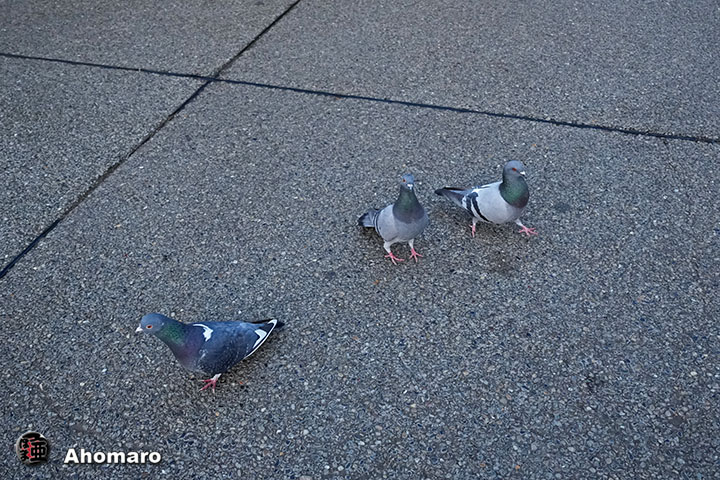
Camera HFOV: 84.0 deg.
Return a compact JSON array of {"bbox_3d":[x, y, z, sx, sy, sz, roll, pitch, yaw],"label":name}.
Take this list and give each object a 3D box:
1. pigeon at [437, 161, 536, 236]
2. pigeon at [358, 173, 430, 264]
[{"bbox_3d":[0.383,-0.143,1.245,0.293,0.250,0.120,13,40,19],"label":"pigeon"},{"bbox_3d":[0.080,-0.080,1.155,0.125,0.278,0.243,-31,46,-33],"label":"pigeon"}]

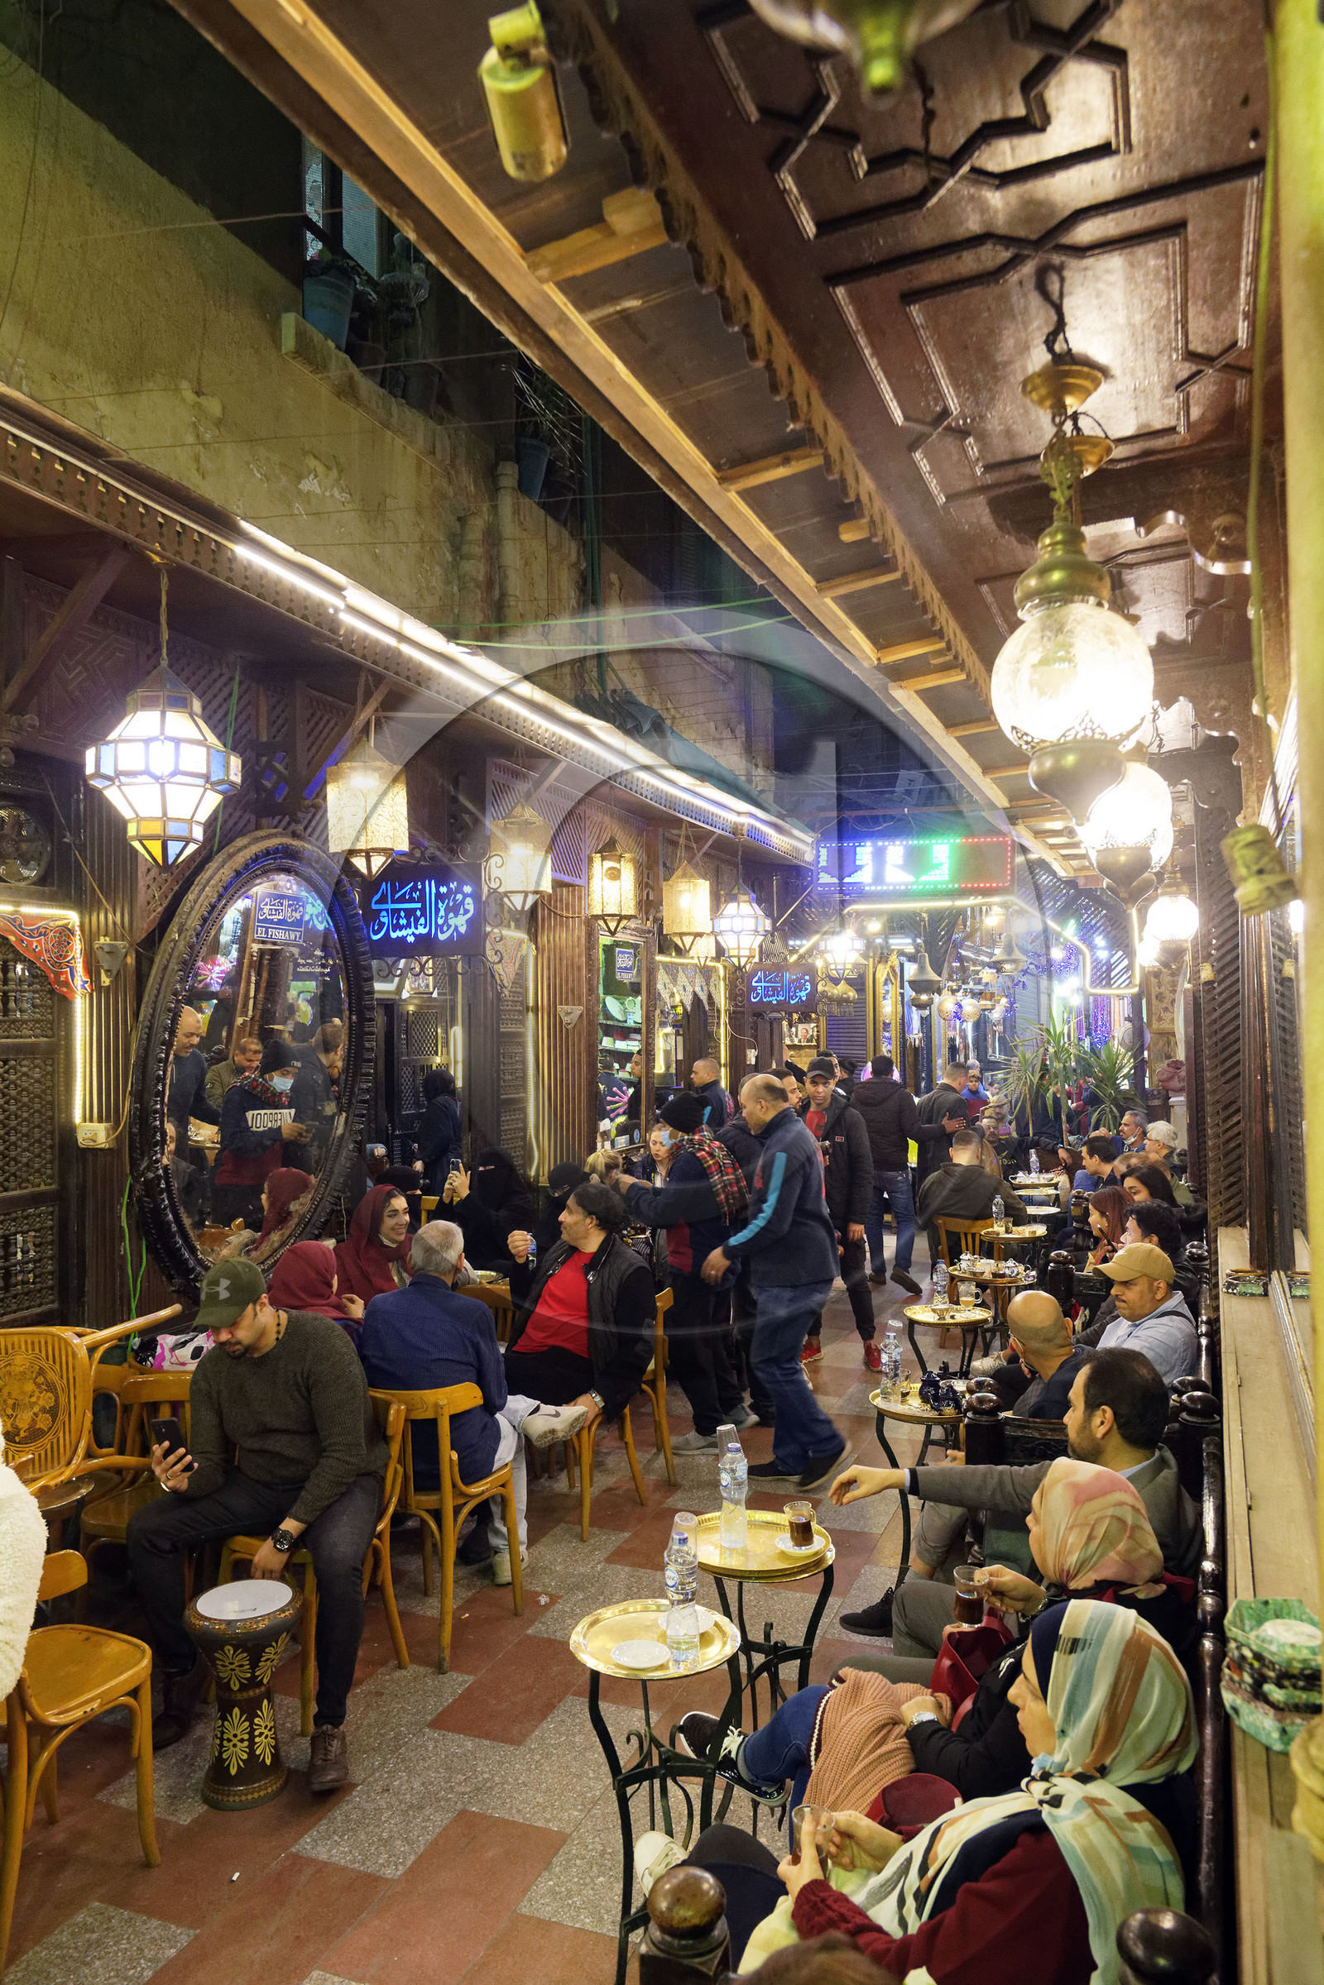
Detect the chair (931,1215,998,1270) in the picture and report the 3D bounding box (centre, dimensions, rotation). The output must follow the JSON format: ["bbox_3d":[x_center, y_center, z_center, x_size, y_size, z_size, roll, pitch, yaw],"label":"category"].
[{"bbox_3d":[1.928,1.716,8.134,0.430,0.840,0.480,-1,-2,19],"label":"chair"}]

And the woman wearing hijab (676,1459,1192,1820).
[{"bbox_3d":[0.490,1.432,2.480,0.900,1.220,0.540,-1,0,22],"label":"woman wearing hijab"}]

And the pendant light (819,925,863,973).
[{"bbox_3d":[1.510,-0.385,11.150,0.390,0.450,0.390,-1,-2,22],"label":"pendant light"}]

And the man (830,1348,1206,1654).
[{"bbox_3d":[0.769,1.358,2.843,0.810,1.200,0.580,-2,-3,23],"label":"man"}]

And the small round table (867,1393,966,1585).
[{"bbox_3d":[0.888,1.684,4.300,0.410,0.710,0.410,-1,-2,0],"label":"small round table"}]

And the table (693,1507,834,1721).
[{"bbox_3d":[0.245,1.621,3.022,0.325,0.710,0.325,-2,-3,23],"label":"table"}]

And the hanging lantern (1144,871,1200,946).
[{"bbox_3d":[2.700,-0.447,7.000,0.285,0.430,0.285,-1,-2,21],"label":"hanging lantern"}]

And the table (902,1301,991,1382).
[{"bbox_3d":[1.240,1.741,5.704,0.380,0.700,0.380,-2,-3,23],"label":"table"}]

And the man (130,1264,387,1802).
[{"bbox_3d":[-1.070,1.410,3.710,0.640,1.300,0.720,-1,0,27],"label":"man"}]

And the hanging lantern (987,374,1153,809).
[{"bbox_3d":[0.709,-0.694,2.300,0.285,0.780,0.285,-1,-2,21],"label":"hanging lantern"}]

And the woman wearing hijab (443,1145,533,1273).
[{"bbox_3d":[-0.940,1.454,7.050,0.780,1.250,0.520,0,0,-37],"label":"woman wearing hijab"}]

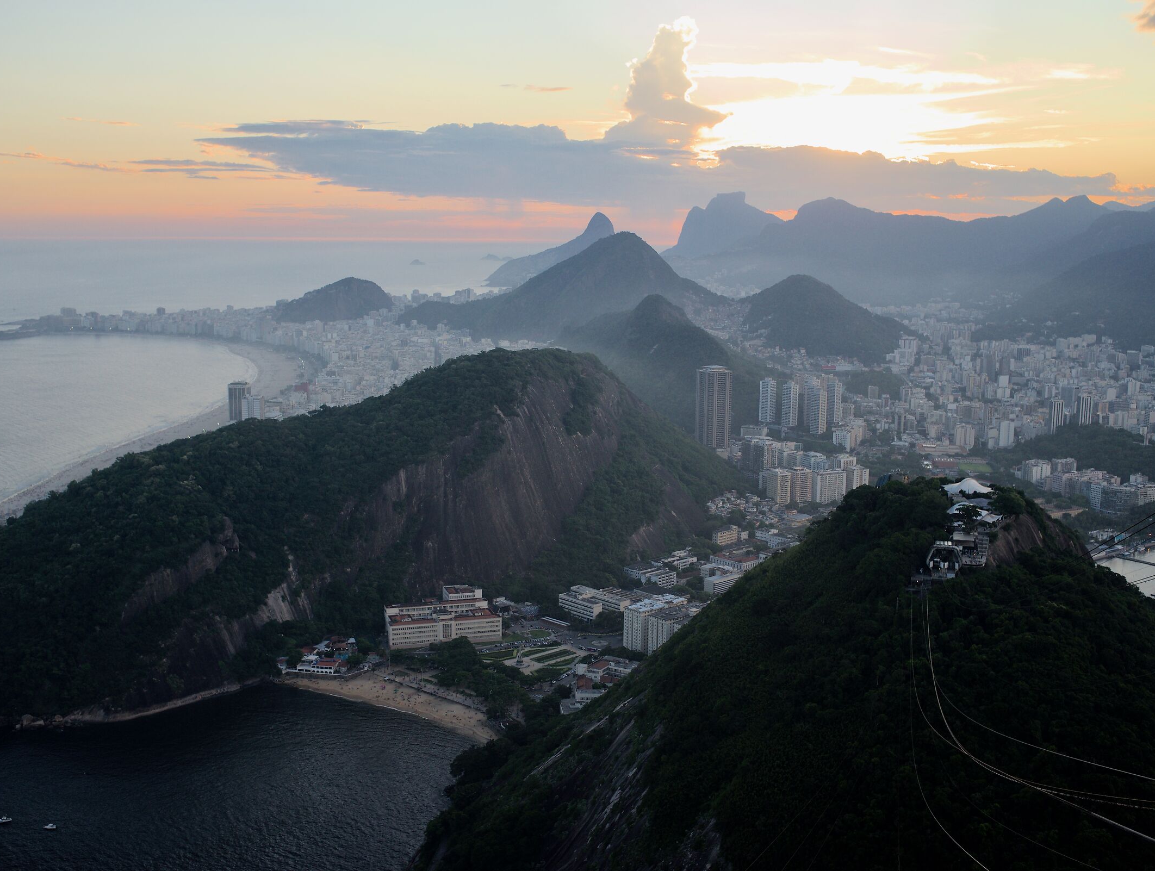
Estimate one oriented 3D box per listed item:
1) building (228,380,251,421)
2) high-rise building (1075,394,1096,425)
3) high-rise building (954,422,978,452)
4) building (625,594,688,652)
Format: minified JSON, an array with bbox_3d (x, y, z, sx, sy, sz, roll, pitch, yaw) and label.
[{"bbox_3d":[-623.310,-46.810,2348.900,34.000,108.000,21.000,3,9,14],"label":"building"},{"bbox_3d":[996.330,-40.110,2483.440,27.000,81.000,20.000,1,9,6],"label":"high-rise building"},{"bbox_3d":[704.100,6.400,2299.800,31.000,47.000,24.000,6,11,30],"label":"high-rise building"},{"bbox_3d":[76.100,180.400,1221.900,62.000,38.000,21.000,-8,12,-41],"label":"building"}]

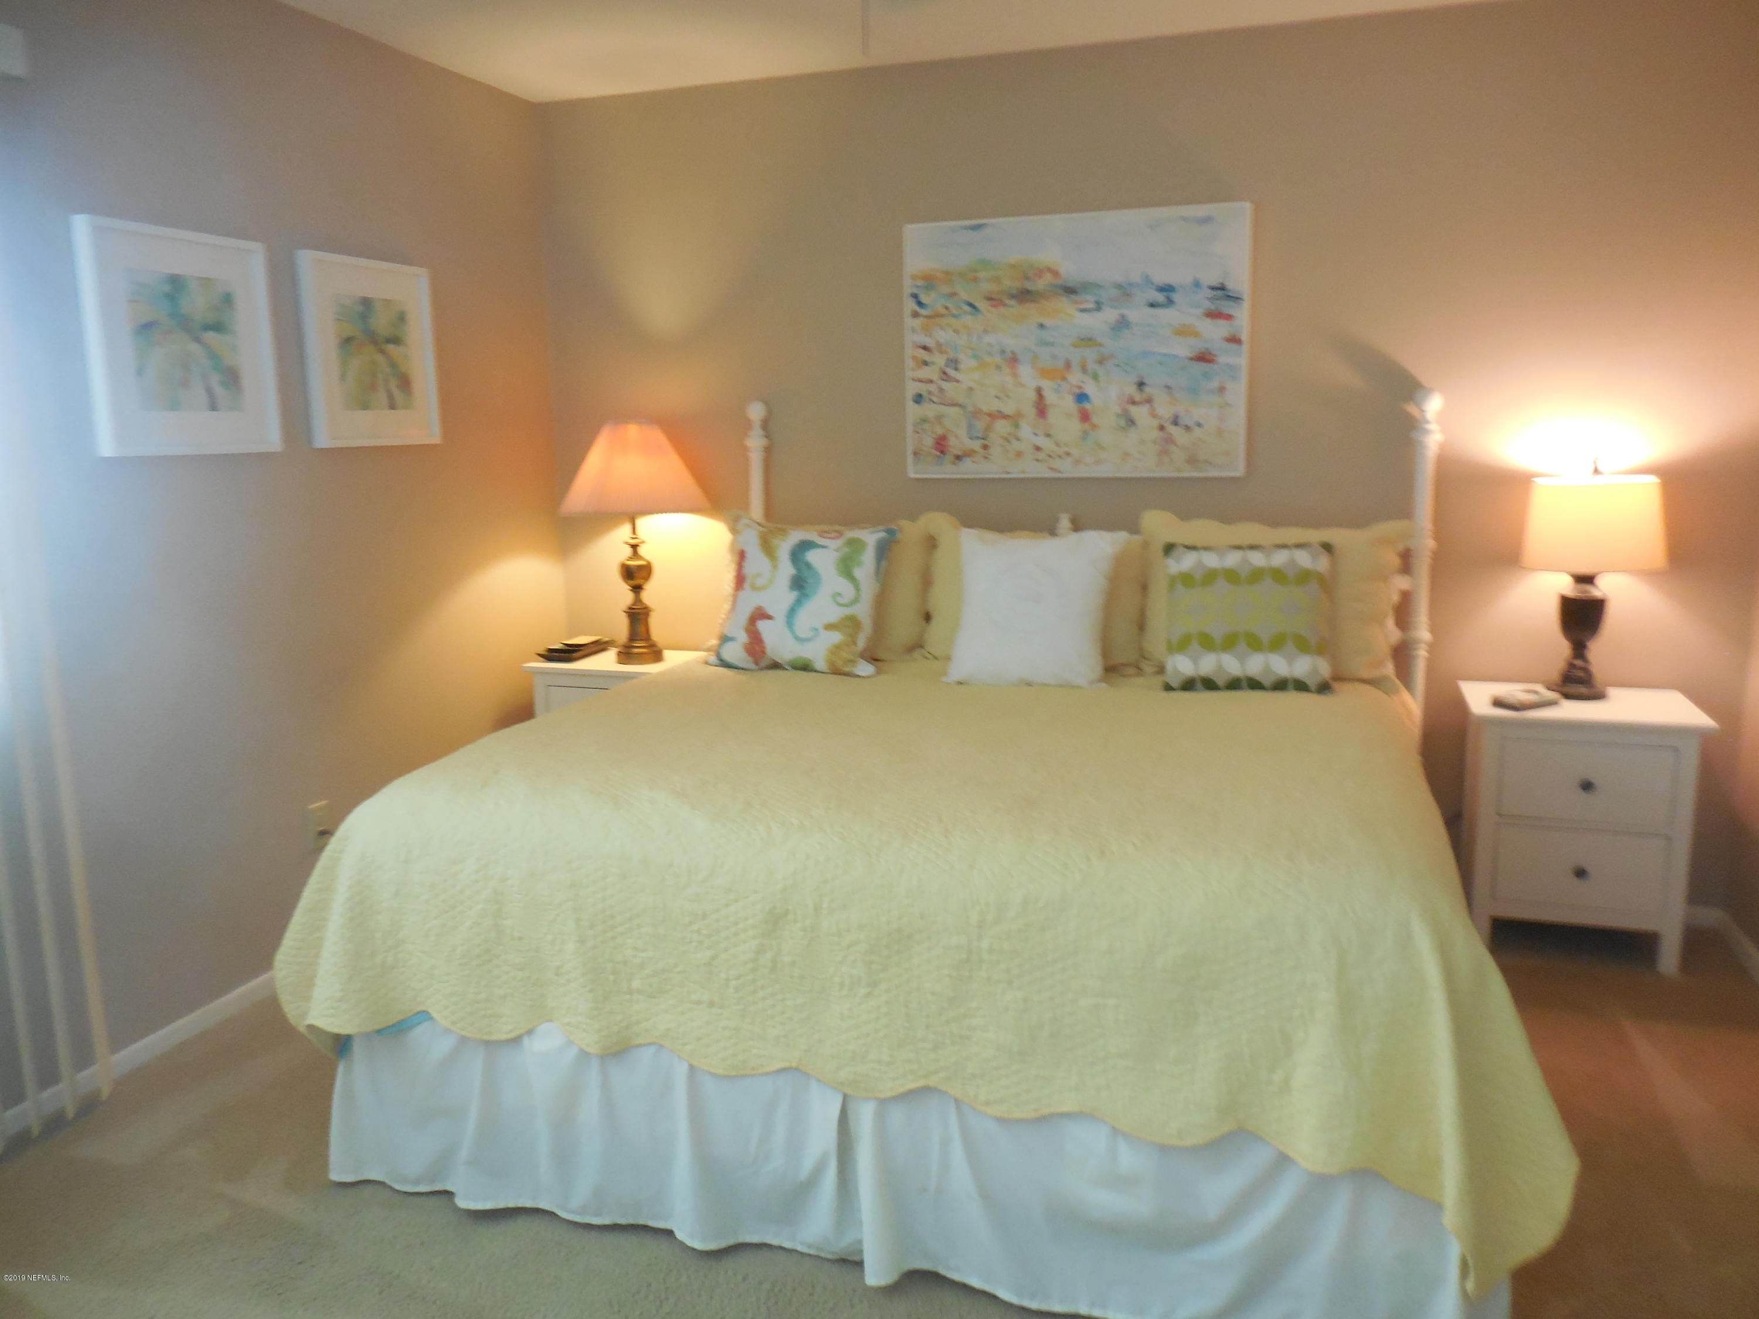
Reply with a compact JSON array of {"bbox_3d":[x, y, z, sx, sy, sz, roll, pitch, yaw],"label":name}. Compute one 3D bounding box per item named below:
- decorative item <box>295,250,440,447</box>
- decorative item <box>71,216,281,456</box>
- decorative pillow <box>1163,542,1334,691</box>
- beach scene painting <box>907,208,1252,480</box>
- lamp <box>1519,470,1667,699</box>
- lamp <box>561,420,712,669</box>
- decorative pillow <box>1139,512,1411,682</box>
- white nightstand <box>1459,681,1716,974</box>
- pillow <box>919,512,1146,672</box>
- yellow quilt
[{"bbox_3d":[-1.379,-0.832,3.464,0.041,0.494,0.474,3,11,18],"label":"decorative item"},{"bbox_3d":[-1.573,-0.718,2.884,0.041,0.494,0.479,3,11,18],"label":"decorative item"},{"bbox_3d":[0.990,-0.115,3.388,0.430,0.415,0.138,1,-6,11],"label":"decorative pillow"},{"bbox_3d":[0.571,-0.924,3.770,1.009,0.754,0.035,3,11,18],"label":"beach scene painting"},{"bbox_3d":[1.851,-0.193,3.311,0.336,0.603,0.336,3,11,18],"label":"lamp"},{"bbox_3d":[-0.772,-0.372,4.046,0.464,0.766,0.464,-1,11,0],"label":"lamp"},{"bbox_3d":[1.093,-0.169,3.512,0.692,0.464,0.168,3,-4,18],"label":"decorative pillow"},{"bbox_3d":[1.835,0.432,3.387,0.538,0.652,0.385,3,11,18],"label":"white nightstand"},{"bbox_3d":[0.460,-0.192,3.688,0.672,0.464,0.168,3,-4,18],"label":"pillow"},{"bbox_3d":[0.222,0.386,2.928,2.164,0.464,2.065,3,11,18],"label":"yellow quilt"}]

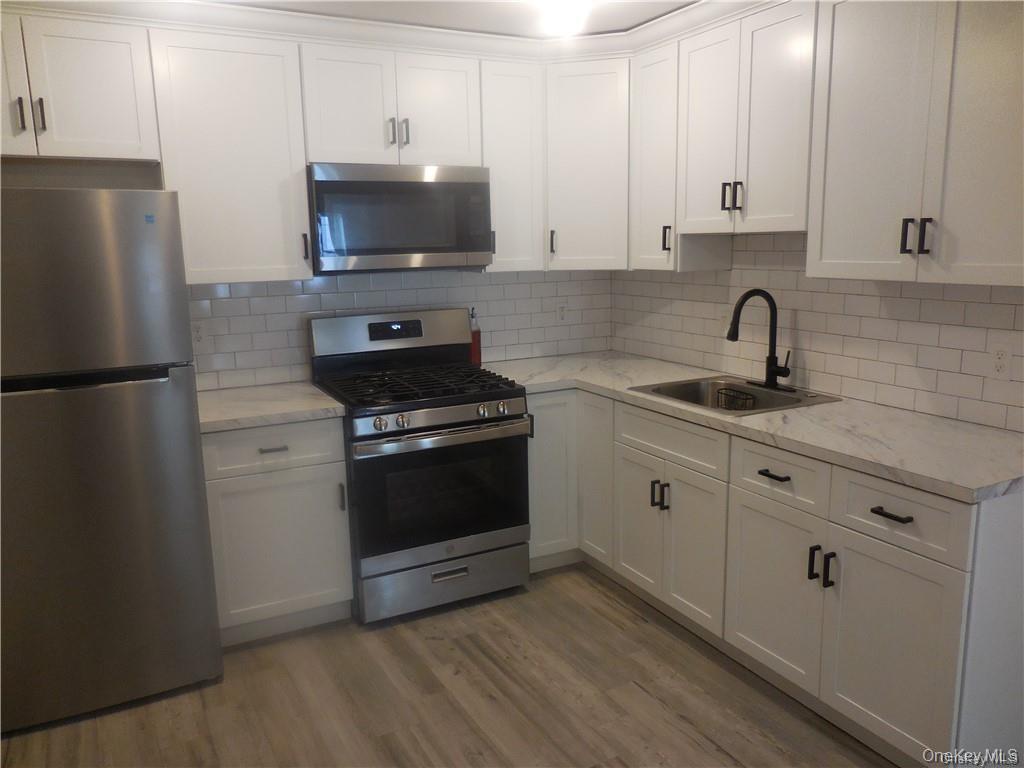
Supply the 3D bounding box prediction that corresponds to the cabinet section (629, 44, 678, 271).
[{"bbox_3d":[0.740,-0.954,3.216,0.328,0.904,0.327,-7,12,-27],"label":"cabinet section"}]

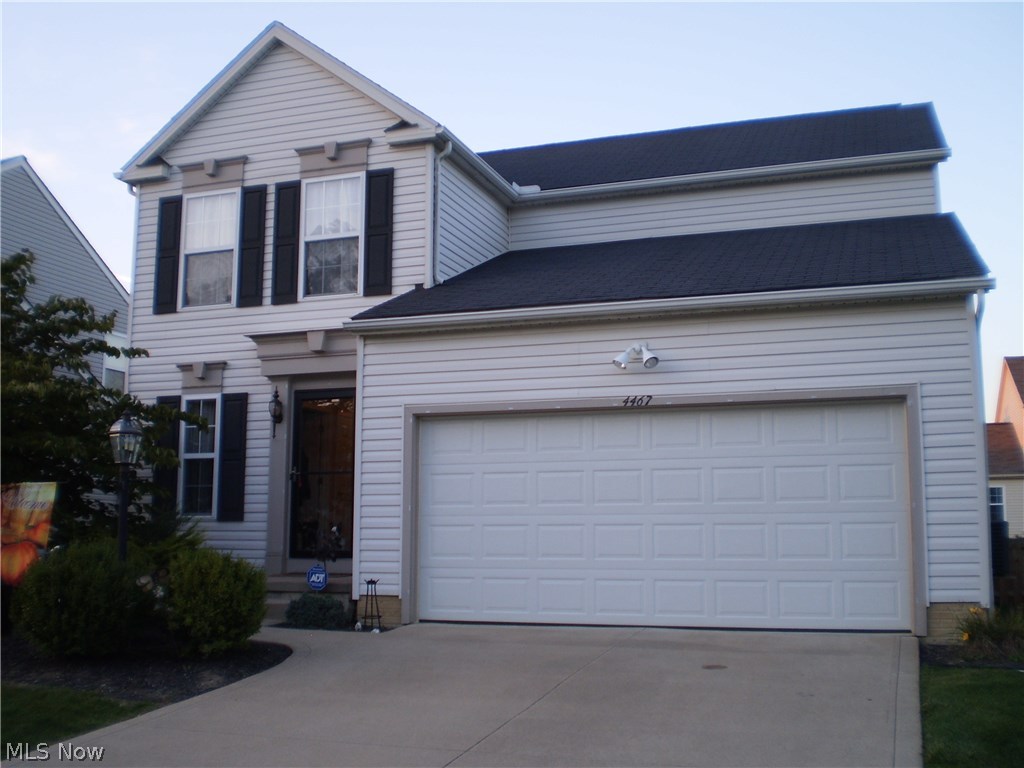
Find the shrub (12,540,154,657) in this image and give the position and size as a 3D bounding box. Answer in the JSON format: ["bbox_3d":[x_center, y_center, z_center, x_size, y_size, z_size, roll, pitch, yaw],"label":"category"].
[{"bbox_3d":[-3.915,1.923,9.728,1.280,1.030,1.180,-3,-8,18],"label":"shrub"}]

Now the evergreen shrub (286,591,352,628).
[{"bbox_3d":[-2.039,2.379,11.222,0.730,0.360,0.600,-3,-8,18],"label":"evergreen shrub"}]

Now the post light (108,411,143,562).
[{"bbox_3d":[-3.648,1.367,10.024,0.300,2.180,0.300,-3,-8,18],"label":"post light"}]

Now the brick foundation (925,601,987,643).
[{"bbox_3d":[3.940,2.118,9.421,0.500,0.350,0.200,-3,-8,18],"label":"brick foundation"}]

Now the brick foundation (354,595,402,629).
[{"bbox_3d":[-1.359,2.397,11.181,0.510,0.330,0.200,-3,-8,18],"label":"brick foundation"}]

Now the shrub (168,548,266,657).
[{"bbox_3d":[-2.619,1.914,9.471,0.890,0.950,0.880,-3,-8,18],"label":"shrub"}]

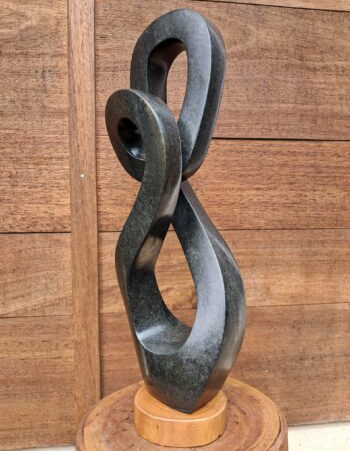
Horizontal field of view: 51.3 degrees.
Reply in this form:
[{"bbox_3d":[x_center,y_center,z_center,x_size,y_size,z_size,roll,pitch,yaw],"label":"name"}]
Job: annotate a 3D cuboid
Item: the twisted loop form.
[{"bbox_3d":[0.006,-0.029,0.501,0.165,0.541,0.146,2,4,27],"label":"twisted loop form"}]

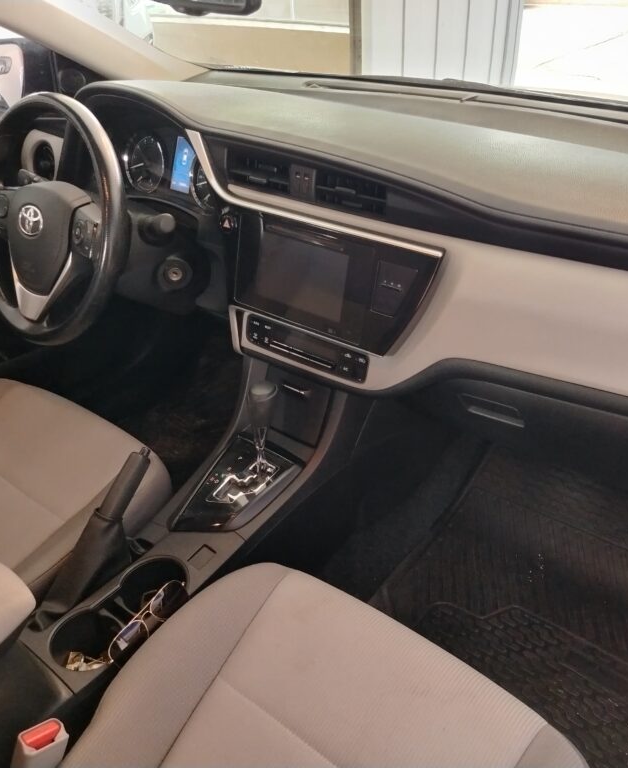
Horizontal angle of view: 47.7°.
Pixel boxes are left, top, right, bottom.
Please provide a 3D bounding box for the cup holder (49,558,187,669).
[{"bbox_3d":[-0.252,0.324,0.953,0.097,0.074,0.200,22,42,31],"label":"cup holder"}]

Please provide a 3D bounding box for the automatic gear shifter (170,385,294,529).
[{"bbox_3d":[-0.127,0.116,1.038,0.120,0.177,0.175,22,42,31],"label":"automatic gear shifter"}]

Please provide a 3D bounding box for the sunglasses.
[{"bbox_3d":[-0.237,0.326,0.954,0.140,0.049,0.133,-38,8,-39],"label":"sunglasses"}]

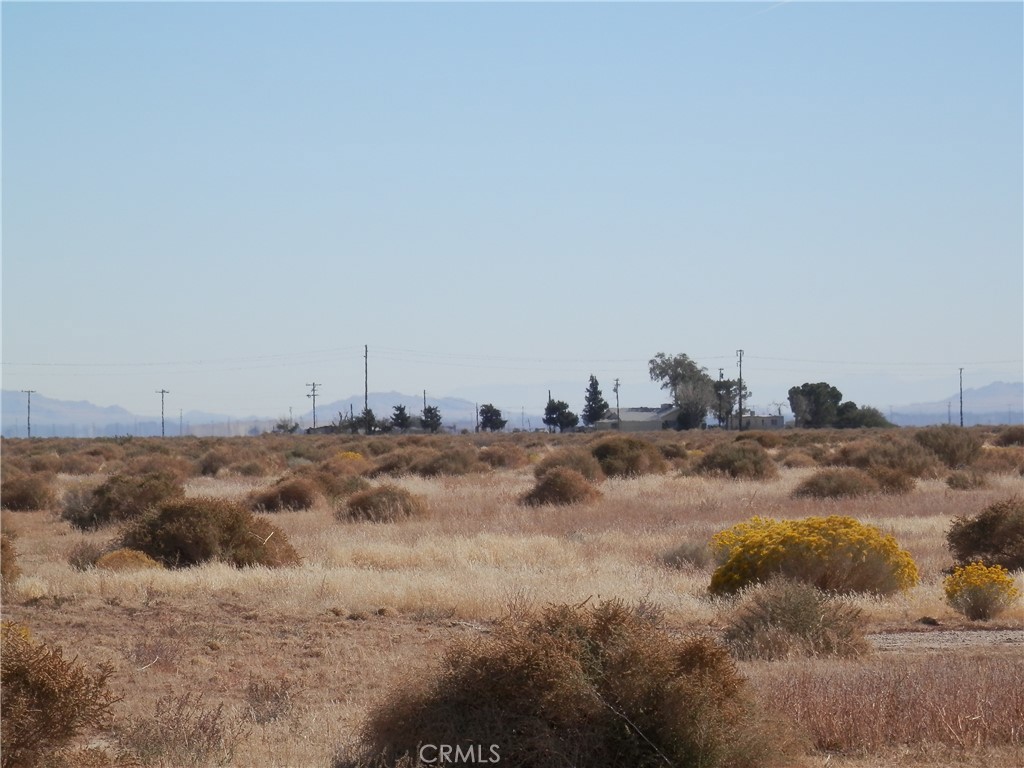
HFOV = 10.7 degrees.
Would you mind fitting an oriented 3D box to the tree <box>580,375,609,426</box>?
[{"bbox_3d":[13.279,2.986,860.000,4.400,8.960,4.200,-1,0,0],"label":"tree"}]

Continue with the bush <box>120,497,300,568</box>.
[{"bbox_3d":[-3.498,1.723,63.500,2.089,0.835,1.800,-1,0,0],"label":"bush"}]

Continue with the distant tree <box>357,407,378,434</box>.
[{"bbox_3d":[-23.764,6.085,900.000,3.618,4.769,3.437,-1,0,0],"label":"distant tree"}]

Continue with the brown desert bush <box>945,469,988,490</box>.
[{"bbox_3d":[9.705,2.051,116.863,0.936,0.492,0.843,0,0,0],"label":"brown desert bush"}]

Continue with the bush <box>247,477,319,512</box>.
[{"bbox_3d":[-4.384,2.120,105.000,1.340,0.690,1.300,-1,0,0],"label":"bush"}]

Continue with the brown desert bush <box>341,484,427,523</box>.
[{"bbox_3d":[-2.160,2.026,92.000,1.450,0.670,1.350,-1,0,0],"label":"brown desert bush"}]

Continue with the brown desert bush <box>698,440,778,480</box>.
[{"bbox_3d":[6.788,2.307,164.000,2.397,1.229,2.038,-1,0,0],"label":"brown desert bush"}]

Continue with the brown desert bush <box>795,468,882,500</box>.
[{"bbox_3d":[6.338,1.958,106.886,1.706,0.611,1.536,0,0,0],"label":"brown desert bush"}]

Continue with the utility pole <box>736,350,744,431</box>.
[{"bbox_3d":[32.150,1.126,770.000,1.130,11.680,0.450,-1,0,0],"label":"utility pole"}]

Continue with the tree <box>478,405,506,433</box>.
[{"bbox_3d":[-3.029,5.436,850.000,4.349,4.504,4.200,-1,0,0],"label":"tree"}]

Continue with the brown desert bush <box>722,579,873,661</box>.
[{"bbox_3d":[1.986,1.644,38.200,1.005,0.572,0.905,-1,0,0],"label":"brown desert bush"}]

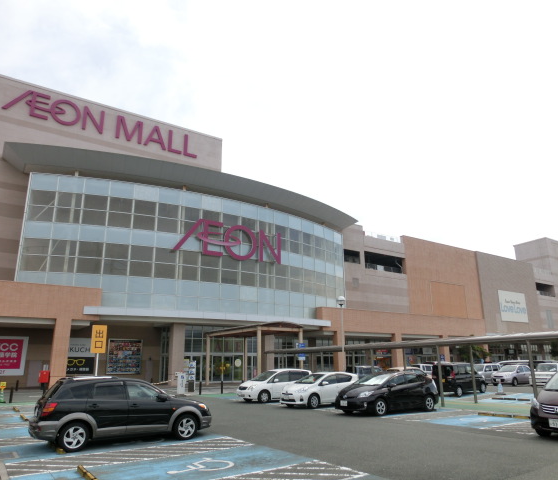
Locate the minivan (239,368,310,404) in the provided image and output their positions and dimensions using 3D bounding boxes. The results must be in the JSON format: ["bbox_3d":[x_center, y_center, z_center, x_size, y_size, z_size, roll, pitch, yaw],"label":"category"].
[{"bbox_3d":[-0.074,7.621,23.377,4.240,1.610,1.720,10,-19,-33],"label":"minivan"}]

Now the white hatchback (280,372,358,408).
[{"bbox_3d":[1.942,6.829,20.386,3.995,1.445,1.720,11,-19,-36],"label":"white hatchback"}]

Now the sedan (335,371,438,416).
[{"bbox_3d":[4.254,5.907,17.336,4.460,1.490,1.780,9,-19,-33],"label":"sedan"}]

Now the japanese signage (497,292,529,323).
[{"bbox_3d":[38.423,10.975,72.420,7.800,5.000,0.160,9,-19,-33],"label":"japanese signage"}]

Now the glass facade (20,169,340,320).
[{"bbox_3d":[-5.239,1.763,44.496,35.800,11.400,3.500,9,-19,-33],"label":"glass facade"}]

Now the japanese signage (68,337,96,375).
[{"bbox_3d":[-17.967,10.368,39.513,2.915,3.090,0.150,9,-19,-33],"label":"japanese signage"}]

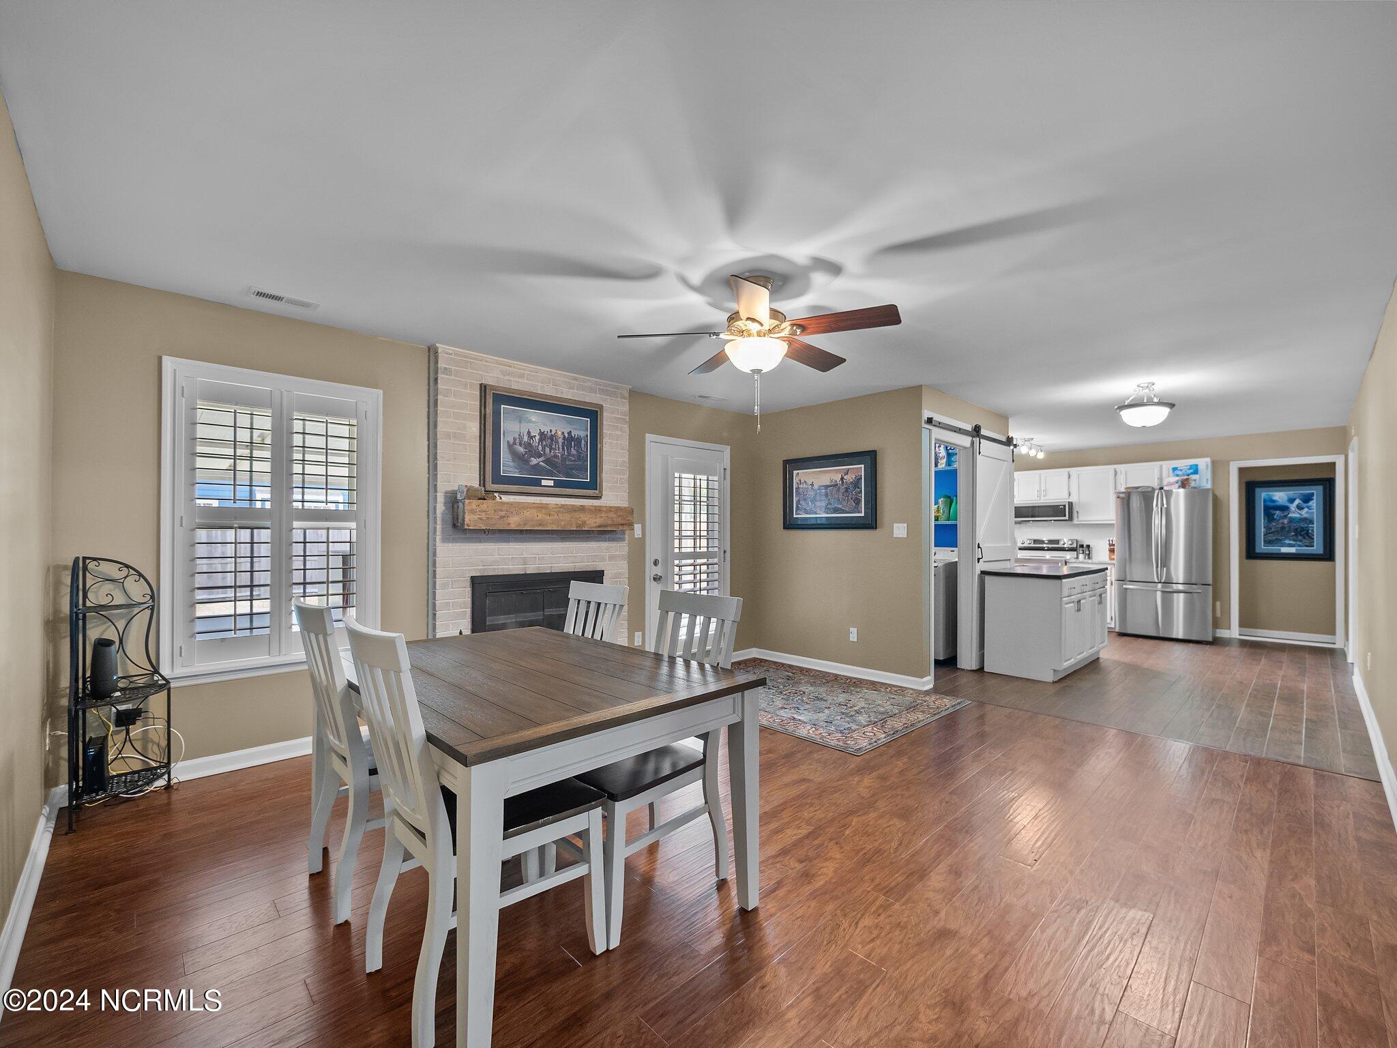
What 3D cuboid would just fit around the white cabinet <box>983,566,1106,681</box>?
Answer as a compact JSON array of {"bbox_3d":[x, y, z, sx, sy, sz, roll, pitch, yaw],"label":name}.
[{"bbox_3d":[3.389,0.896,5.494,1.530,0.910,0.630,0,0,-43],"label":"white cabinet"}]

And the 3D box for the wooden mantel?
[{"bbox_3d":[-1.049,-0.049,4.038,1.290,0.178,0.200,0,0,-43],"label":"wooden mantel"}]

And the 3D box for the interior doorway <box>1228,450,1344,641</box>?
[{"bbox_3d":[6.740,0.307,6.492,0.920,2.100,0.130,0,-1,41],"label":"interior doorway"}]

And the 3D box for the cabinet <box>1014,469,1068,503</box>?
[{"bbox_3d":[5.055,-0.534,8.258,0.330,0.450,0.760,0,0,-43],"label":"cabinet"}]

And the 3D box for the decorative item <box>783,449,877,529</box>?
[{"bbox_3d":[1.143,-0.280,5.082,0.970,0.670,0.040,-1,-1,43],"label":"decorative item"}]

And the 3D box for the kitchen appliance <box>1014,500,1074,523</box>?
[{"bbox_3d":[5.003,-0.163,8.187,0.450,0.280,0.760,0,0,-43],"label":"kitchen appliance"}]

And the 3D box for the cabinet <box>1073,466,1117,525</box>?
[{"bbox_3d":[5.272,-0.370,7.465,0.460,0.730,0.330,0,-1,42],"label":"cabinet"}]

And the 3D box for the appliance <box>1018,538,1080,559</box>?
[{"bbox_3d":[4.904,0.818,8.096,0.680,1.170,0.760,0,0,-43],"label":"appliance"}]

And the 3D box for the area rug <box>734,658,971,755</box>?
[{"bbox_3d":[0.753,1.315,4.454,1.520,0.015,2.080,1,-1,-44],"label":"area rug"}]

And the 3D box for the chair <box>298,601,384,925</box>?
[{"bbox_3d":[-1.112,0.777,2.107,0.600,1.005,0.450,0,0,-43],"label":"chair"}]

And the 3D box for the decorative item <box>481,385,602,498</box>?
[{"bbox_3d":[-1.079,-0.556,4.006,0.920,0.700,0.070,1,-1,-41],"label":"decorative item"}]

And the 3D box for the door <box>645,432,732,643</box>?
[{"bbox_3d":[-0.092,0.272,5.261,1.070,2.080,0.120,0,0,-43],"label":"door"}]

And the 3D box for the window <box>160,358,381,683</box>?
[{"bbox_3d":[-2.304,-0.013,3.138,0.980,1.610,0.120,0,0,-43],"label":"window"}]

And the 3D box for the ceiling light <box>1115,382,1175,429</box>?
[{"bbox_3d":[3.523,-0.927,4.442,0.450,0.350,0.450,-1,-1,43],"label":"ceiling light"}]

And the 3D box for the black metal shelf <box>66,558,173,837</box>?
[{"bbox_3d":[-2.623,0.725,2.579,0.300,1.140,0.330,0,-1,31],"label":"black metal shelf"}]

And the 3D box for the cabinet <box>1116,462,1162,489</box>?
[{"bbox_3d":[5.588,-0.573,7.133,0.460,0.350,0.340,0,-1,42],"label":"cabinet"}]

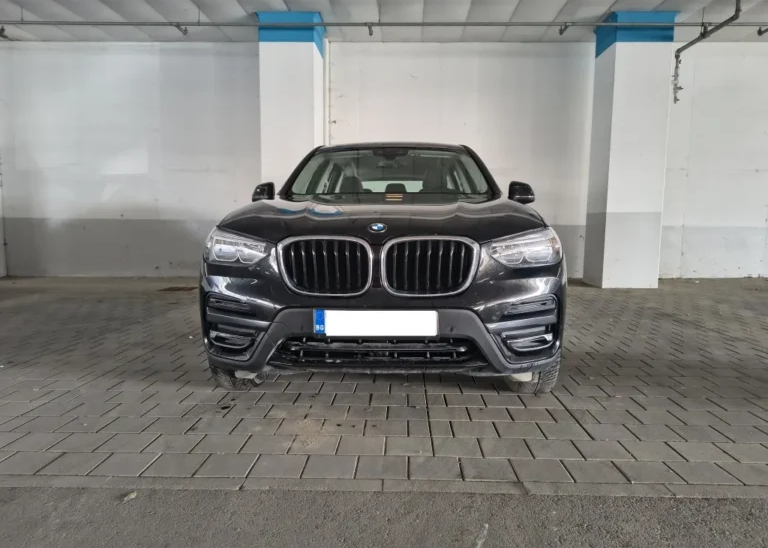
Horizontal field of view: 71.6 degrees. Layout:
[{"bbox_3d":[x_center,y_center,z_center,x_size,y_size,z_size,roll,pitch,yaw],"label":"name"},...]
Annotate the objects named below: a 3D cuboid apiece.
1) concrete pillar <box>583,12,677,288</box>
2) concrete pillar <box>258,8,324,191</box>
[{"bbox_3d":[3.637,-1.762,7.999,0.800,3.900,0.800,0,5,2],"label":"concrete pillar"},{"bbox_3d":[-1.386,-1.791,8.204,0.800,3.920,0.800,0,5,2],"label":"concrete pillar"}]

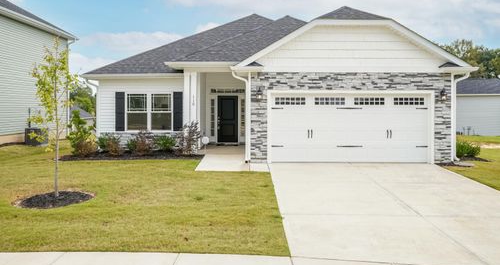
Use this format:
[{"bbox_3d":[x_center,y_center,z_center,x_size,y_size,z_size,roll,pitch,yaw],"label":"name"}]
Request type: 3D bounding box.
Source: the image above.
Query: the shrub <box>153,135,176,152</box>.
[{"bbox_3d":[-3.119,0.406,12.300,0.812,0.664,0.812,0,1,0],"label":"shrub"}]

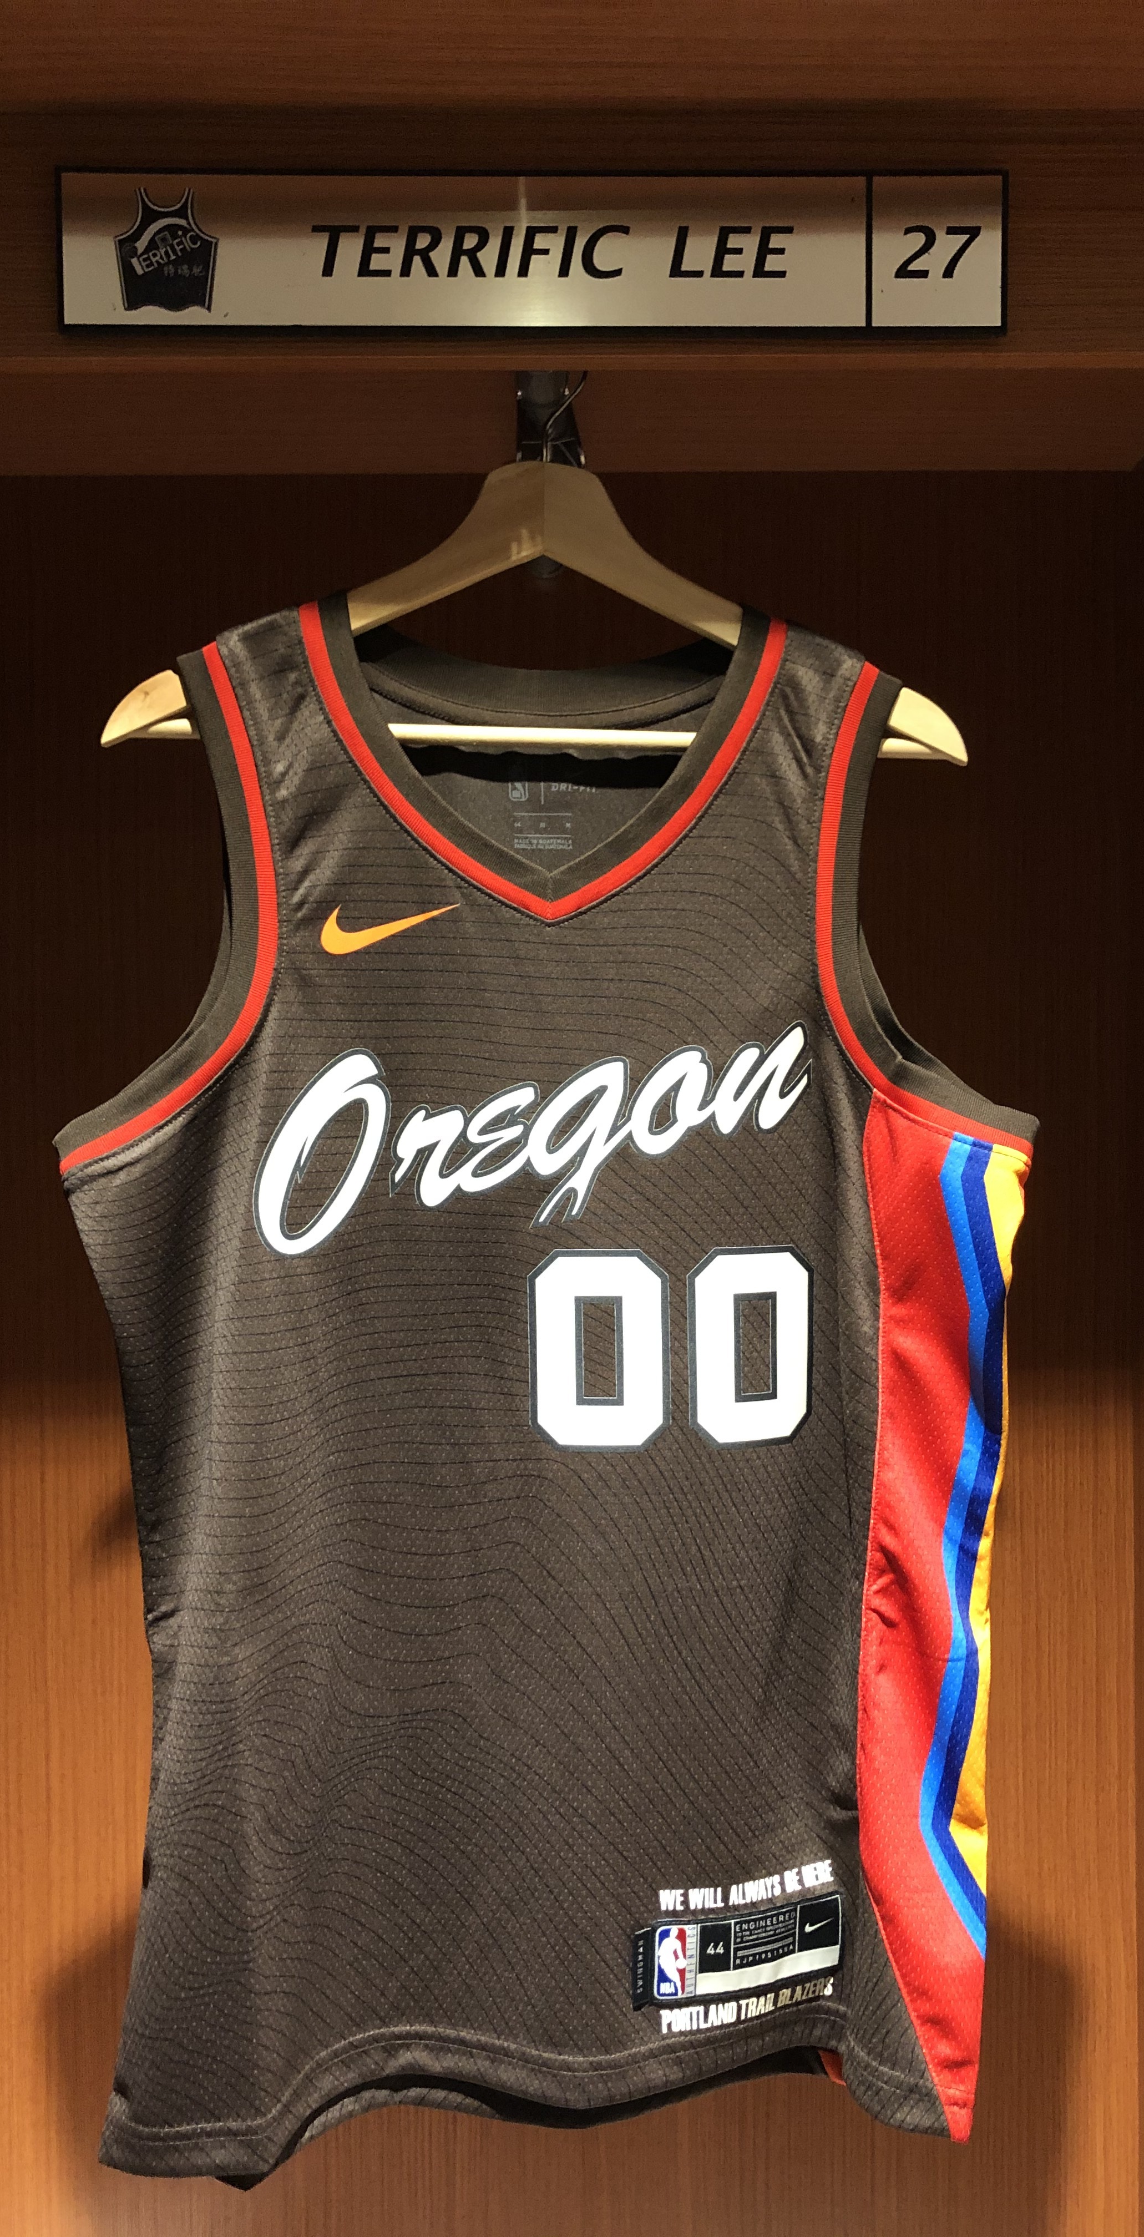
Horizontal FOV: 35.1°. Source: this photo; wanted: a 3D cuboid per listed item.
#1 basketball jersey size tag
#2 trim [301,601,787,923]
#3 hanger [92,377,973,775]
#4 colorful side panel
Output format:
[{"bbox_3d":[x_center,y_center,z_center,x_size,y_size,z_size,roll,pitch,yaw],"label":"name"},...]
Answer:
[{"bbox_3d":[0.082,0.412,0.895,0.110,0.046,0.010,0,1,-17],"label":"basketball jersey size tag"},{"bbox_3d":[-0.014,-0.177,0.900,0.243,0.163,0.060,0,1,-5],"label":"trim"},{"bbox_3d":[-0.017,-0.282,0.920,0.440,0.212,0.045,0,1,-5],"label":"hanger"},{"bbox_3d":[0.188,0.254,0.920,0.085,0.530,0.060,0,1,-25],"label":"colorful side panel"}]

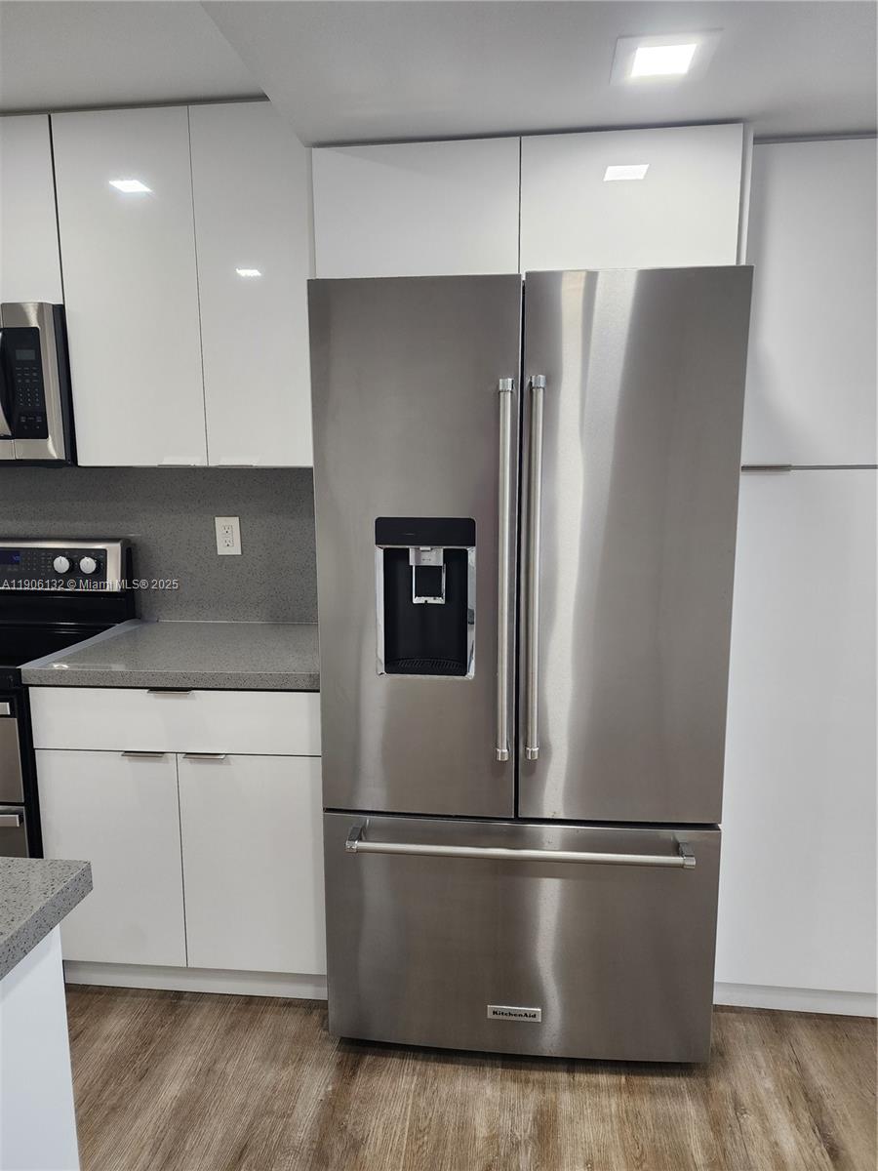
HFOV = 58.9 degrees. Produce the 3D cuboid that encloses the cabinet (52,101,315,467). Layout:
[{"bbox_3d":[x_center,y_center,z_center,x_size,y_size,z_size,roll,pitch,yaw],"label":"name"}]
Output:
[{"bbox_3d":[-0.628,-0.808,2.243,0.756,0.923,0.325,1,9,6],"label":"cabinet"}]

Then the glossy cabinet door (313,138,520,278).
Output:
[{"bbox_3d":[-0.050,-0.819,1.721,0.454,0.291,0.025,1,9,6],"label":"glossy cabinet door"}]

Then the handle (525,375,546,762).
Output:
[{"bbox_3d":[0.200,-0.024,1.636,0.030,0.808,0.065,1,9,6],"label":"handle"}]

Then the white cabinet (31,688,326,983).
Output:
[{"bbox_3d":[-0.628,0.622,2.299,0.759,0.830,0.617,1,9,6],"label":"white cabinet"}]

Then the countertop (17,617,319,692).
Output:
[{"bbox_3d":[-0.632,0.181,2.220,0.759,0.041,0.640,1,9,6],"label":"countertop"}]

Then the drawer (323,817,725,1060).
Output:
[{"bbox_3d":[0.183,0.817,1.856,0.905,0.575,0.220,1,9,6],"label":"drawer"}]

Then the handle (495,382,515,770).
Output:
[{"bbox_3d":[0.139,-0.021,1.643,0.030,0.806,0.065,1,9,6],"label":"handle"}]

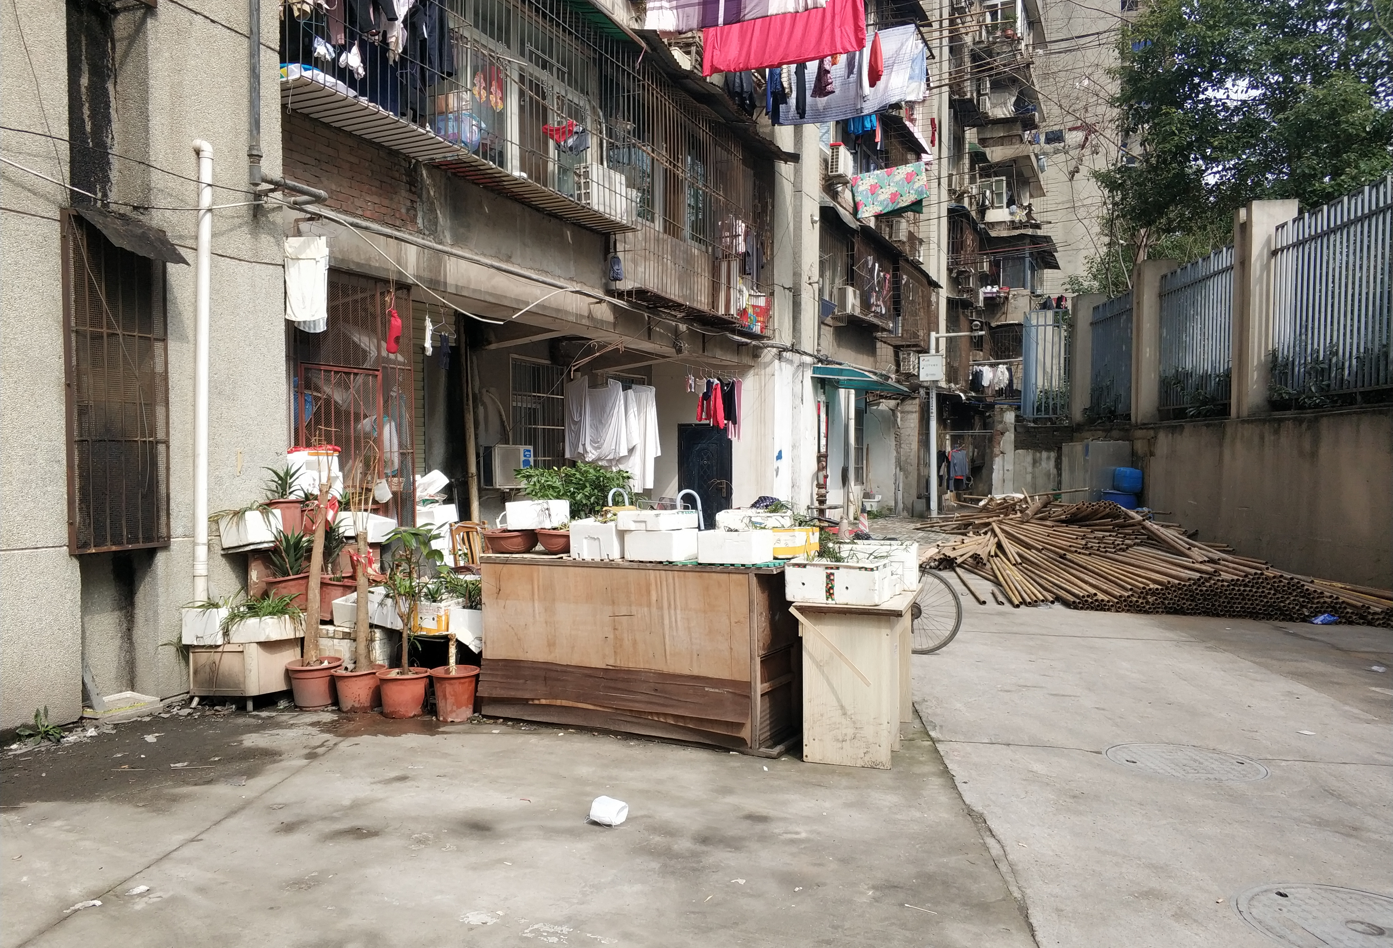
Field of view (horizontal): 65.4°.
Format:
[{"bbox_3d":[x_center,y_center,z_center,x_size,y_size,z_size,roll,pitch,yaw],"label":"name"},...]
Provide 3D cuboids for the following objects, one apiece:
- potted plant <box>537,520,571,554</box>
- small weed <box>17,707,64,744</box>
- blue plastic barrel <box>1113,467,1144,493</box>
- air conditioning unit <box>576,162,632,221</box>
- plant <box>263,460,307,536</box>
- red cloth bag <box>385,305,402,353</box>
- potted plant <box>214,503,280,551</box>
[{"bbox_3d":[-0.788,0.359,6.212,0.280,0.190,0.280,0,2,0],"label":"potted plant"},{"bbox_3d":[-3.495,1.337,5.780,0.220,0.150,0.200,0,2,-34],"label":"small weed"},{"bbox_3d":[7.157,0.096,18.000,0.460,0.420,0.440,1,1,27],"label":"blue plastic barrel"},{"bbox_3d":[-0.982,-2.855,11.108,0.250,0.490,0.740,1,2,25],"label":"air conditioning unit"},{"bbox_3d":[-2.546,0.161,6.700,0.240,0.480,0.240,1,2,25],"label":"plant"},{"bbox_3d":[-2.272,-1.078,8.150,0.115,0.350,0.100,0,1,-18],"label":"red cloth bag"},{"bbox_3d":[-2.817,0.331,6.811,0.280,0.290,0.330,1,2,21],"label":"potted plant"}]

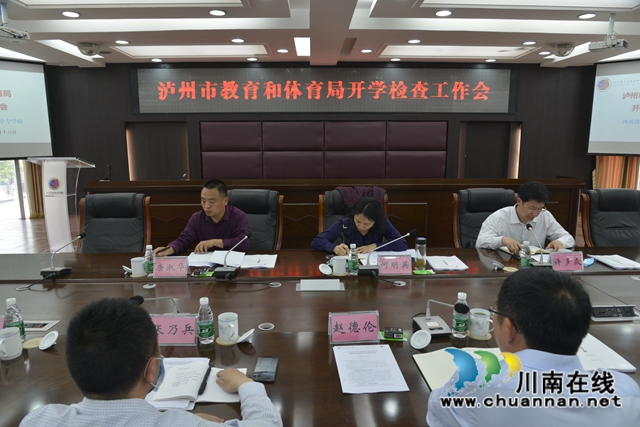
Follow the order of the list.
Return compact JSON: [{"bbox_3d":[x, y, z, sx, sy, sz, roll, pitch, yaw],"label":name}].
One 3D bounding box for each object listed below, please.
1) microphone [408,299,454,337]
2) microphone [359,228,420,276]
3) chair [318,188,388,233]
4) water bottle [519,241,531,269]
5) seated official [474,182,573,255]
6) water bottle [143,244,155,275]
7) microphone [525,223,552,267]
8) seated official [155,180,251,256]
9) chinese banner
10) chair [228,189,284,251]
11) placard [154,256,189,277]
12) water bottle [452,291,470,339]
[{"bbox_3d":[0.462,0.405,1.667,0.135,0.190,0.300,-1,9,-7],"label":"microphone"},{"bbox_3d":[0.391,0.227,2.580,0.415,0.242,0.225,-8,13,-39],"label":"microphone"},{"bbox_3d":[0.295,0.408,3.473,0.630,1.130,0.680,0,9,-2],"label":"chair"},{"bbox_3d":[1.244,0.259,2.585,0.060,0.178,0.060,0,10,0],"label":"water bottle"},{"bbox_3d":[1.497,0.362,3.276,0.663,1.231,0.754,-1,10,-5],"label":"seated official"},{"bbox_3d":[-1.024,0.276,2.545,0.060,0.175,0.060,0,9,0],"label":"water bottle"},{"bbox_3d":[1.430,0.204,2.834,0.130,0.230,0.300,0,9,-3],"label":"microphone"},{"bbox_3d":[-0.840,0.356,3.354,0.660,1.270,0.780,2,9,12],"label":"seated official"},{"bbox_3d":[0.075,-2.097,7.310,6.380,0.760,0.100,0,9,0],"label":"chinese banner"},{"bbox_3d":[-0.607,0.408,3.473,0.630,1.130,0.680,0,9,-2],"label":"chair"},{"bbox_3d":[-0.861,0.309,2.486,0.195,0.113,0.080,0,10,0],"label":"placard"},{"bbox_3d":[0.568,0.406,1.709,0.060,0.175,0.060,0,9,0],"label":"water bottle"}]

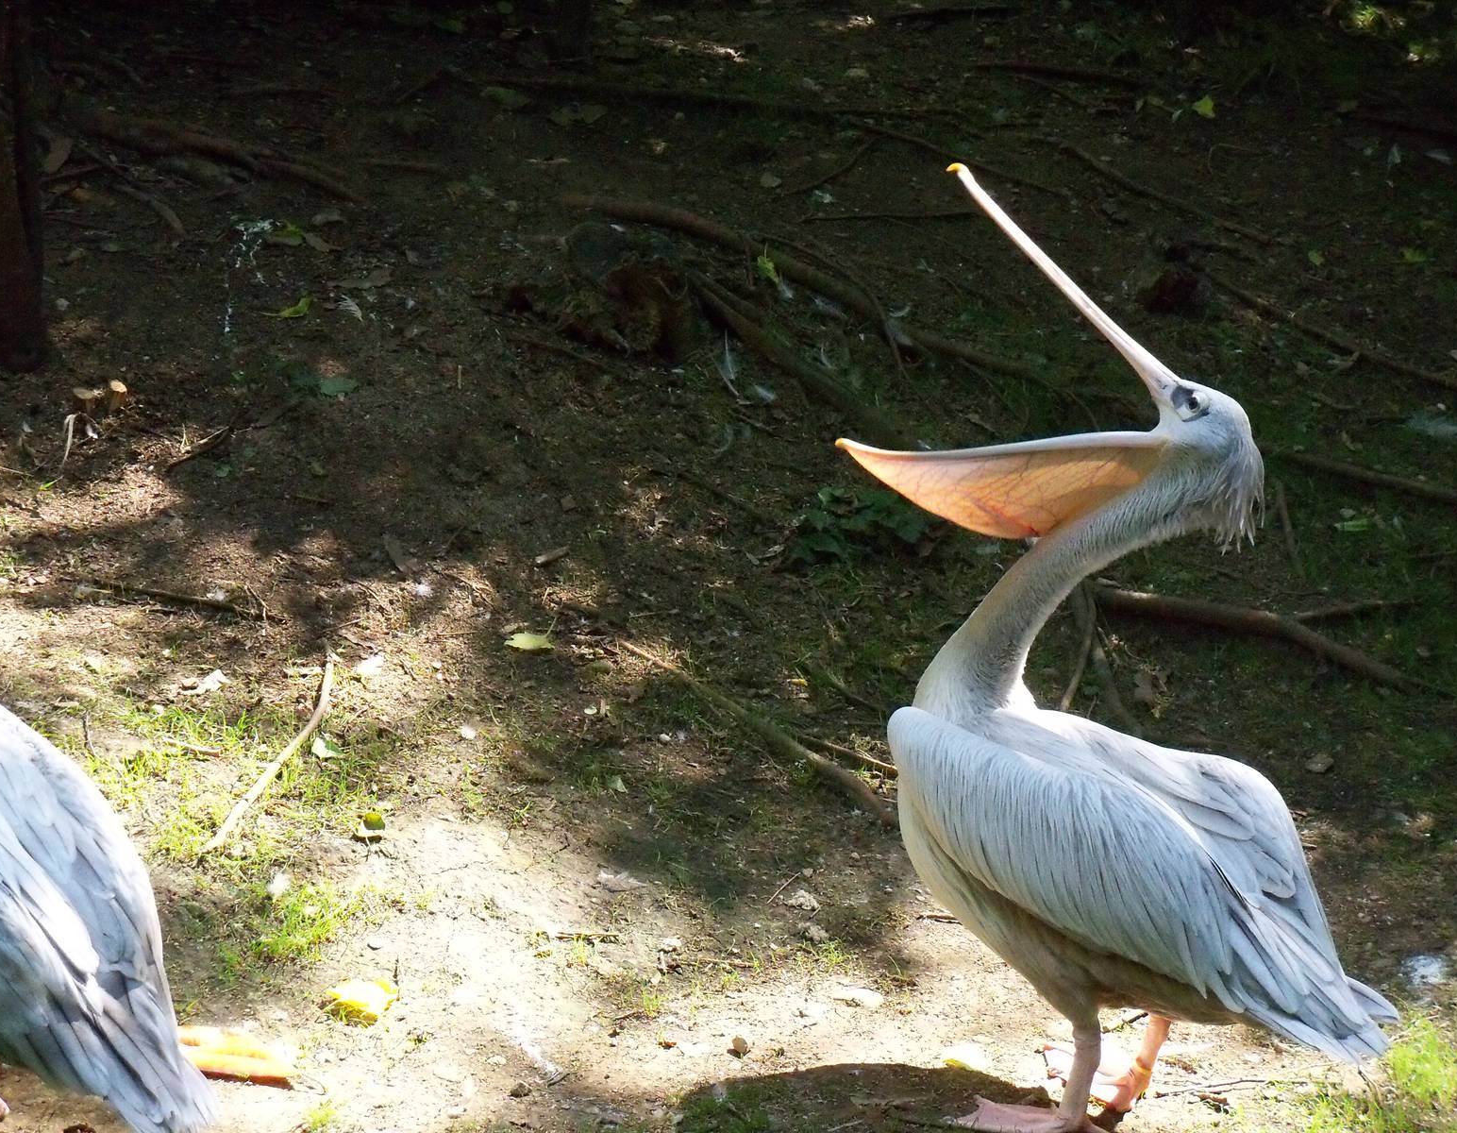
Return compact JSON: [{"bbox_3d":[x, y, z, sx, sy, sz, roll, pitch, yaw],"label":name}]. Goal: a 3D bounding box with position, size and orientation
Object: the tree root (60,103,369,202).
[{"bbox_3d":[-0.973,-0.798,8.919,0.116,0.060,0.897,-18,27,-42],"label":"tree root"}]

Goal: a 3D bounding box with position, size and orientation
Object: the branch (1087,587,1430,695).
[{"bbox_3d":[0.831,0.110,7.056,0.134,0.055,0.700,-14,20,-40],"label":"branch"}]

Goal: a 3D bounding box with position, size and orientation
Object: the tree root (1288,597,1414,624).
[{"bbox_3d":[0.982,0.066,7.285,0.231,0.020,0.031,-6,16,-21],"label":"tree root"}]

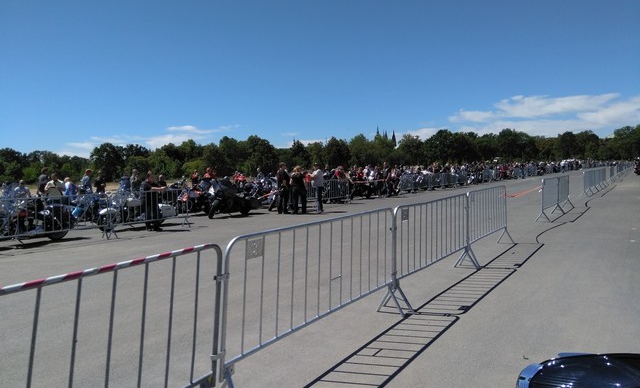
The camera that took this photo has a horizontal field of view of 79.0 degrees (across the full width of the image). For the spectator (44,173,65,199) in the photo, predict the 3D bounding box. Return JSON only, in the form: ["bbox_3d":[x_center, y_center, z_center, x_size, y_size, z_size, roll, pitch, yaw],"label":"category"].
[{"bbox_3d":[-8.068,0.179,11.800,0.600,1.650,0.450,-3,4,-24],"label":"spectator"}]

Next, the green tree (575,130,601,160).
[{"bbox_3d":[75.779,-12.021,110.000,7.400,11.400,7.400,-1,3,0],"label":"green tree"}]

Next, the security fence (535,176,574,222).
[{"bbox_3d":[7.137,0.051,11.715,0.500,1.100,4.400,2,5,40],"label":"security fence"}]

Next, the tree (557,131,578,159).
[{"bbox_3d":[73.170,-13.190,114.658,6.520,10.890,6.520,1,4,33],"label":"tree"}]

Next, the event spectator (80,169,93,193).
[{"bbox_3d":[-8.242,0.034,13.645,0.380,1.750,0.500,-2,4,-3],"label":"event spectator"}]

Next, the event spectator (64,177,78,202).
[{"bbox_3d":[-8.146,0.194,12.651,0.450,1.550,0.500,-3,4,-30],"label":"event spectator"}]

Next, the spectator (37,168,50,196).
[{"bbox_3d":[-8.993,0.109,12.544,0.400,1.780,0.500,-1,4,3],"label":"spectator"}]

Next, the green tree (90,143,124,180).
[{"bbox_3d":[-46.622,-6.878,84.725,7.440,8.750,7.440,-3,4,-29],"label":"green tree"}]

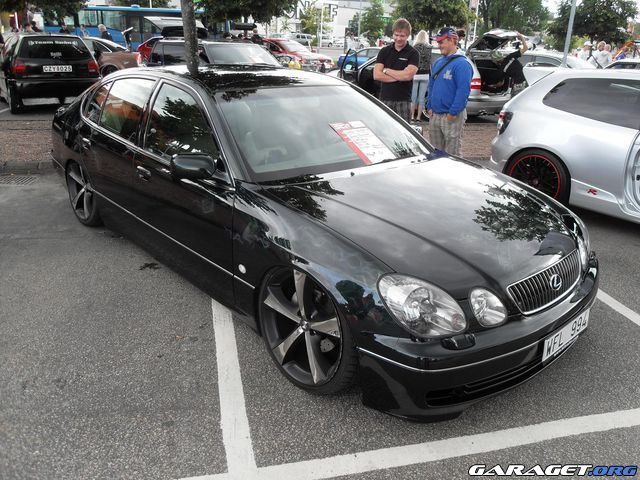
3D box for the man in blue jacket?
[{"bbox_3d":[1.405,-1.399,5.712,0.360,1.750,0.540,-9,24,-27],"label":"man in blue jacket"}]

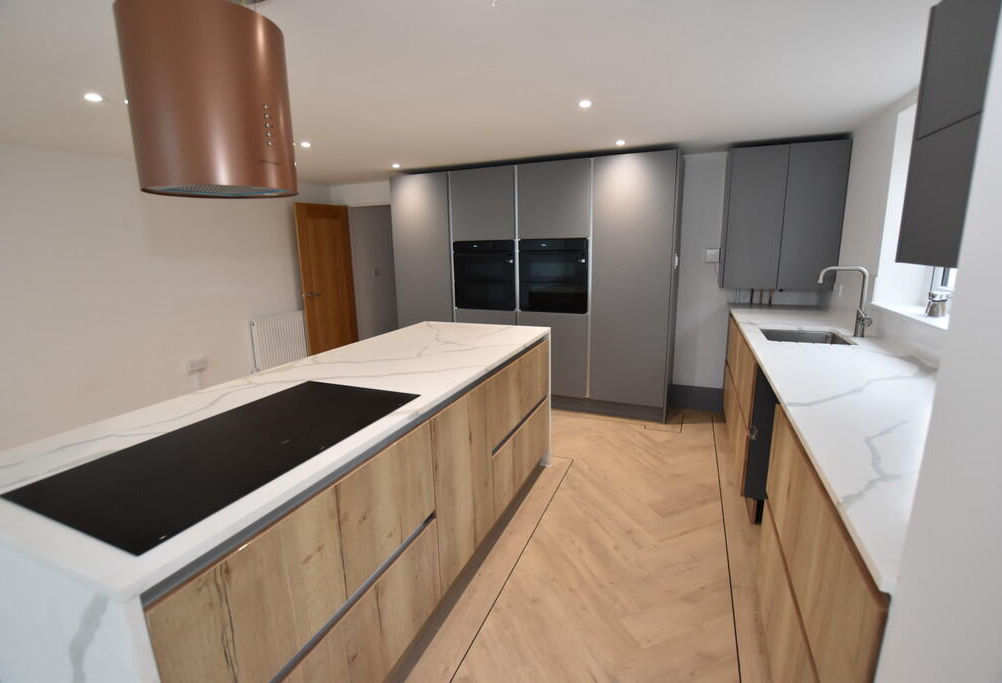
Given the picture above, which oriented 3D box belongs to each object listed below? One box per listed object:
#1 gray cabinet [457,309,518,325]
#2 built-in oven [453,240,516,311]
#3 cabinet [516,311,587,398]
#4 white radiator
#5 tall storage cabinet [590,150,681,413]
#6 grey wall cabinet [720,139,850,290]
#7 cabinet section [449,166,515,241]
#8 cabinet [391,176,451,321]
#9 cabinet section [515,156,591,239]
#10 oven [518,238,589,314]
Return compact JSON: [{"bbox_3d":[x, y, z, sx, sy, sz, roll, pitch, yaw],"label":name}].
[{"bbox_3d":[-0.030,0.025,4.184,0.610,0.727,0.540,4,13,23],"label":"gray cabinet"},{"bbox_3d":[-0.057,-0.629,4.027,0.598,0.608,0.510,4,13,23],"label":"built-in oven"},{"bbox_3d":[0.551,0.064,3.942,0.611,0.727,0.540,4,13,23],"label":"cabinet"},{"bbox_3d":[-2.244,-0.018,4.422,0.100,0.520,0.660,4,13,23],"label":"white radiator"},{"bbox_3d":[1.121,-0.467,3.580,0.631,1.970,0.540,4,13,23],"label":"tall storage cabinet"},{"bbox_3d":[2.001,-0.872,3.089,0.664,0.954,0.380,4,13,23],"label":"grey wall cabinet"},{"bbox_3d":[-0.045,-1.223,3.908,0.619,0.590,0.550,4,14,23],"label":"cabinet section"},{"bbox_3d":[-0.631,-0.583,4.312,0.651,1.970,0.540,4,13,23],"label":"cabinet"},{"bbox_3d":[0.526,-1.177,3.662,0.613,0.588,0.550,4,14,23],"label":"cabinet section"},{"bbox_3d":[0.529,-0.590,3.782,0.586,0.608,0.510,4,13,23],"label":"oven"}]

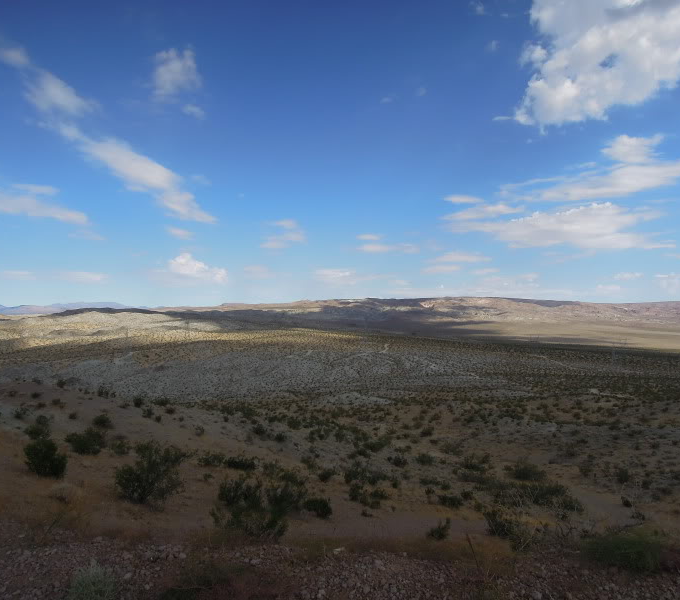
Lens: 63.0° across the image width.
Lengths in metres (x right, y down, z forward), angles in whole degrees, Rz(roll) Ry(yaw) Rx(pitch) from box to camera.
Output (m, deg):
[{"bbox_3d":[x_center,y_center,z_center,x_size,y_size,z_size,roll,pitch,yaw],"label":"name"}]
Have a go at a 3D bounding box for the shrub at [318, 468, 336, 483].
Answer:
[{"bbox_3d":[-0.338,4.746,15.000,0.487,0.360,0.448,0,0,0],"label":"shrub"}]

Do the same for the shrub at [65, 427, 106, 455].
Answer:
[{"bbox_3d":[-8.488,4.686,18.500,1.401,0.887,1.289,0,0,0],"label":"shrub"}]

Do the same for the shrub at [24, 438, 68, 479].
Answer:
[{"bbox_3d":[-7.804,4.200,14.700,1.113,1.007,1.024,0,0,0],"label":"shrub"}]

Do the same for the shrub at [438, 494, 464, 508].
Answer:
[{"bbox_3d":[2.472,4.468,12.300,0.577,0.298,0.507,0,-1,0],"label":"shrub"}]

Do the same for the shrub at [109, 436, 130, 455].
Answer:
[{"bbox_3d":[-9.739,6.471,24.500,0.972,0.848,0.855,0,-1,0],"label":"shrub"}]

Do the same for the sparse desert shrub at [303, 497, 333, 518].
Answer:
[{"bbox_3d":[-0.438,4.040,10.800,0.584,0.411,0.514,0,-1,0],"label":"sparse desert shrub"}]

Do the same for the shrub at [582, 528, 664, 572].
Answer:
[{"bbox_3d":[2.402,2.122,4.700,0.695,0.358,0.611,0,-1,0],"label":"shrub"}]

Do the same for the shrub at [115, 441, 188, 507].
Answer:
[{"bbox_3d":[-4.316,3.972,12.700,1.694,1.451,1.491,0,-1,0],"label":"shrub"}]

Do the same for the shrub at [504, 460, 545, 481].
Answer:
[{"bbox_3d":[5.518,5.072,16.500,1.249,0.565,1.149,0,0,0],"label":"shrub"}]

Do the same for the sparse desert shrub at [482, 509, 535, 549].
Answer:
[{"bbox_3d":[2.353,3.186,7.700,0.750,0.560,0.660,0,-1,0],"label":"sparse desert shrub"}]

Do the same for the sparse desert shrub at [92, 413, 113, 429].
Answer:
[{"bbox_3d":[-10.276,5.214,24.000,0.865,0.658,0.796,0,0,0],"label":"sparse desert shrub"}]

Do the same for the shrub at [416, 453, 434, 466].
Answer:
[{"bbox_3d":[3.853,7.189,25.000,0.811,0.606,0.714,0,-1,0],"label":"shrub"}]

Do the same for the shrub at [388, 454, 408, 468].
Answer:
[{"bbox_3d":[2.584,7.133,24.500,0.883,0.594,0.777,0,-1,0],"label":"shrub"}]

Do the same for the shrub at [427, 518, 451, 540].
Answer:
[{"bbox_3d":[1.492,3.475,8.400,0.363,0.316,0.334,0,0,0],"label":"shrub"}]

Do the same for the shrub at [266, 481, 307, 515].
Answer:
[{"bbox_3d":[-0.993,3.667,10.300,0.743,0.600,0.683,0,0,0],"label":"shrub"}]

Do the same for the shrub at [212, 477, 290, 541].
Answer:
[{"bbox_3d":[-1.436,3.383,9.000,1.266,0.986,1.164,0,0,0],"label":"shrub"}]

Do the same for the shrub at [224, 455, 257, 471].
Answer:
[{"bbox_3d":[-3.677,6.005,20.500,1.183,0.568,1.041,0,-1,0],"label":"shrub"}]

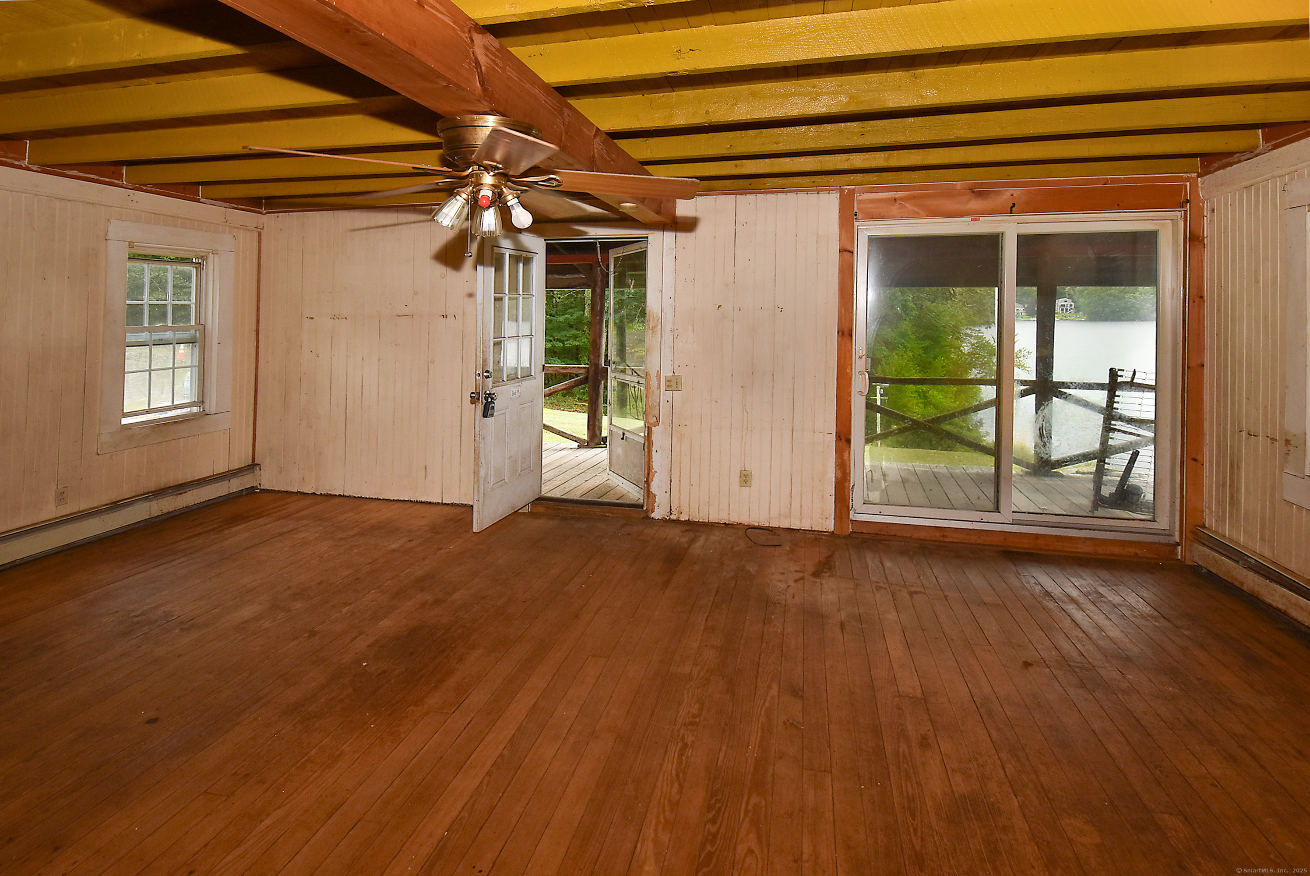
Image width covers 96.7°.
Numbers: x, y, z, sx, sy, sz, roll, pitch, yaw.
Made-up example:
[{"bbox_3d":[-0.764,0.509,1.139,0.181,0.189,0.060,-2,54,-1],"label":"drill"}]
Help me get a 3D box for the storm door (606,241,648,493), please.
[{"bbox_3d":[-0.229,-0.580,4.750,0.045,1.970,0.760,-2,7,-27],"label":"storm door"}]

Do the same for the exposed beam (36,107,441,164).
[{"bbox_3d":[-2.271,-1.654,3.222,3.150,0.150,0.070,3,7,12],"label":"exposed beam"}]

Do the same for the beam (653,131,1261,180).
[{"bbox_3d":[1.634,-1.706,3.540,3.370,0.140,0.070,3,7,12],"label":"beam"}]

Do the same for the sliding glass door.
[{"bbox_3d":[2.305,-0.417,3.807,1.920,2.050,0.110,3,7,12],"label":"sliding glass door"}]

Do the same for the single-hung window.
[{"bbox_3d":[-3.674,-0.769,4.412,0.100,1.250,0.670,3,7,12],"label":"single-hung window"}]

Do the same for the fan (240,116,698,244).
[{"bbox_3d":[-0.563,-0.852,1.960,1.340,0.420,1.340,3,7,12],"label":"fan"}]

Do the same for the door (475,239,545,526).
[{"bbox_3d":[-1.019,-0.457,4.160,0.050,2.000,0.770,4,7,21],"label":"door"}]

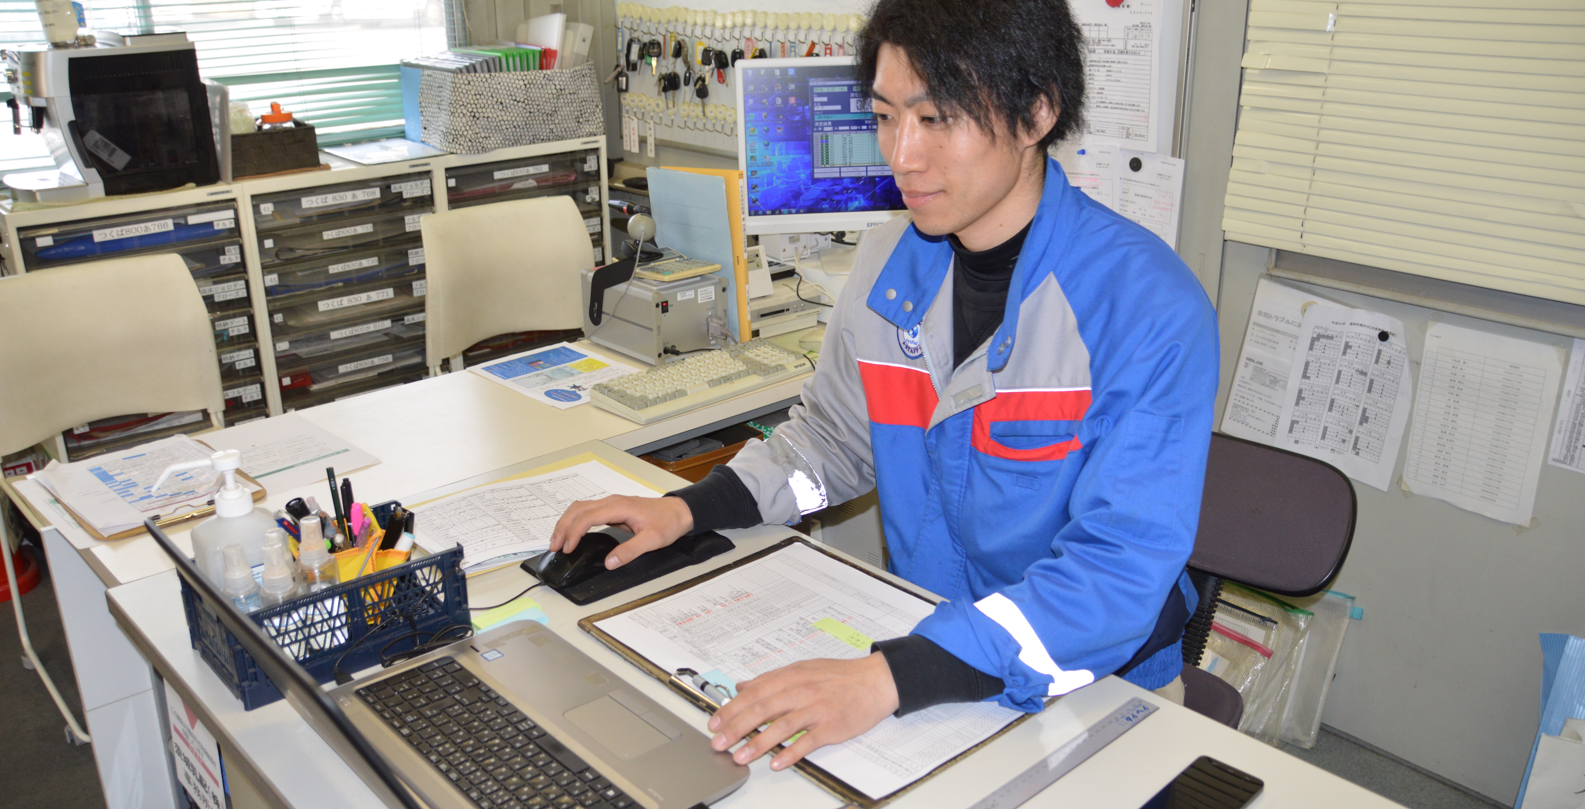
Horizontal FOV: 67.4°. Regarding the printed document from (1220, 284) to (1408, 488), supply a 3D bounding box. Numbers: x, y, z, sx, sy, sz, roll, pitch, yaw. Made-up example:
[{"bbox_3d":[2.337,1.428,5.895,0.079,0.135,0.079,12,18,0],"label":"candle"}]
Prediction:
[{"bbox_3d":[0.942,-0.039,2.155,0.015,0.325,0.315,-19,27,-40],"label":"printed document"}]

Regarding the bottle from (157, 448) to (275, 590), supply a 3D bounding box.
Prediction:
[{"bbox_3d":[-0.597,0.155,1.248,0.122,0.217,0.088,-4,21,-11],"label":"bottle"}]

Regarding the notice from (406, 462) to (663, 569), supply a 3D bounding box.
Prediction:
[{"bbox_3d":[-0.347,0.139,1.599,0.295,0.015,0.205,-19,27,-40],"label":"notice"}]

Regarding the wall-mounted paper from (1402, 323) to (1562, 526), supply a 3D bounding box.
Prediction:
[{"bbox_3d":[1.136,0.032,1.973,0.008,0.302,0.208,-19,27,-40],"label":"wall-mounted paper"}]

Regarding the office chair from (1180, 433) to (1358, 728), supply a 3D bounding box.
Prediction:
[{"bbox_3d":[0.383,0.463,1.600,0.570,0.810,0.540,-19,27,-40],"label":"office chair"}]

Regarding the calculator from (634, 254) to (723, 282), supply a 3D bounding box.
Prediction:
[{"bbox_3d":[-0.211,-0.254,2.212,0.145,0.020,0.104,-19,27,-40],"label":"calculator"}]

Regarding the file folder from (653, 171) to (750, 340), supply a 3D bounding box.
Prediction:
[{"bbox_3d":[-0.174,-0.300,2.357,0.055,0.315,0.235,-19,27,-40],"label":"file folder"}]

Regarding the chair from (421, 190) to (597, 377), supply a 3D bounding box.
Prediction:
[{"bbox_3d":[-0.583,-0.068,3.008,0.500,0.820,0.520,-19,27,-40],"label":"chair"}]

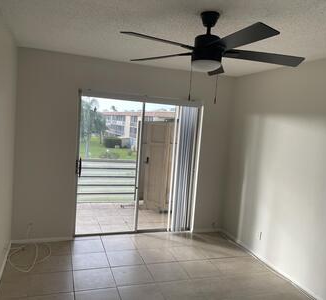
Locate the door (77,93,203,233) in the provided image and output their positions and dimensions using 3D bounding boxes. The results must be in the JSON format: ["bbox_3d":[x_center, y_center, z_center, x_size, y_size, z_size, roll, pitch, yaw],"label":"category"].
[{"bbox_3d":[-0.310,0.256,4.335,1.780,1.980,0.110,2,6,-19],"label":"door"}]

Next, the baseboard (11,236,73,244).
[{"bbox_3d":[-1.573,1.182,3.960,0.740,0.055,0.017,2,6,-19],"label":"baseboard"}]

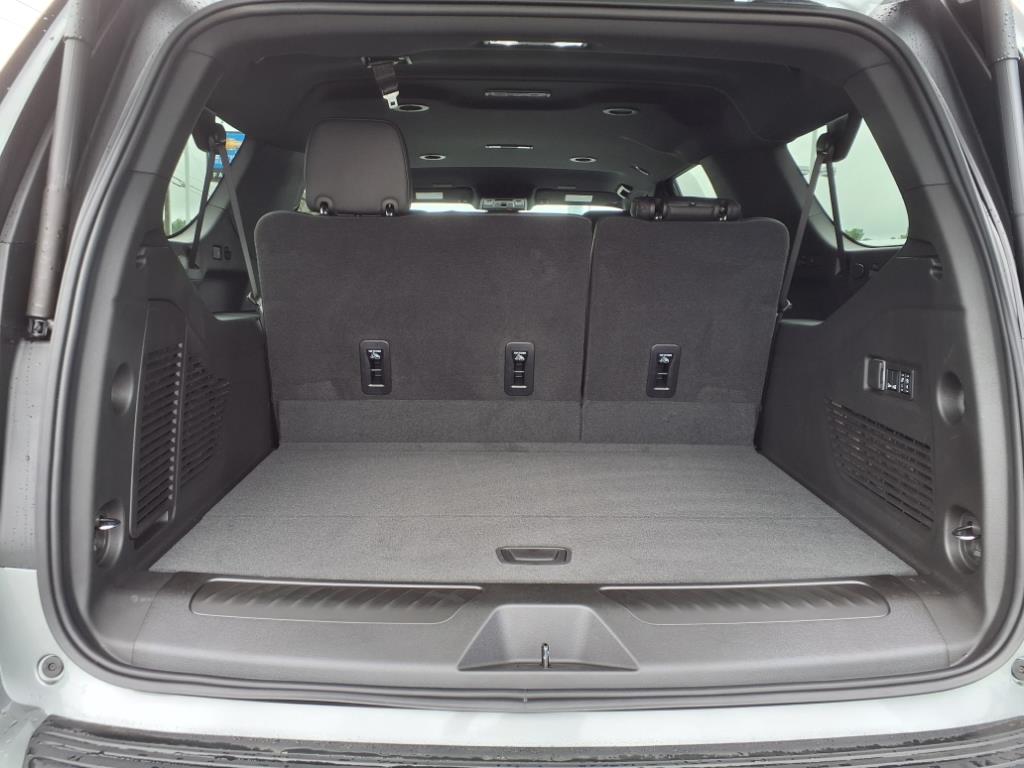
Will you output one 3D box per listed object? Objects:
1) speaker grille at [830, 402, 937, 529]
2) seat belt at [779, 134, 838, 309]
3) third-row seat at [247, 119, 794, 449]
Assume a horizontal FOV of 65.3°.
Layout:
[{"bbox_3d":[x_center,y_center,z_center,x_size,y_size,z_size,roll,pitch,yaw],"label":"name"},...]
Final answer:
[{"bbox_3d":[0.693,0.136,1.538,0.030,0.135,0.415,0,11,-2],"label":"speaker grille"},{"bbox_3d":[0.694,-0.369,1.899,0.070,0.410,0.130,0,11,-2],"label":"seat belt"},{"bbox_3d":[0.019,-0.266,2.221,1.270,0.820,0.660,0,11,-2],"label":"third-row seat"}]

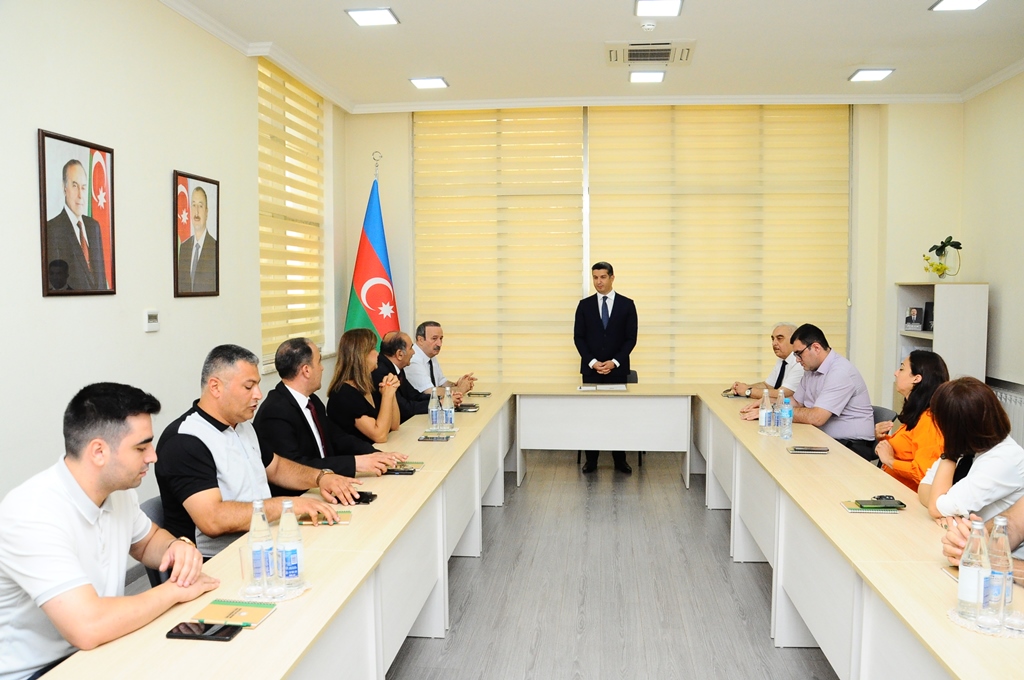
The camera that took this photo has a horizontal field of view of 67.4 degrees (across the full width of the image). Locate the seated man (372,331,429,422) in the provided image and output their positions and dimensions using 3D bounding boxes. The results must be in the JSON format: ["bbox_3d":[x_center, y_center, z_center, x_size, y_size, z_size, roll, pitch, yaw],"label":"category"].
[{"bbox_3d":[-0.683,0.582,5.140,0.700,1.270,0.540,0,4,4],"label":"seated man"}]

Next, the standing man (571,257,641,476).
[{"bbox_3d":[0.795,0.238,6.521,0.560,1.780,0.340,0,4,6],"label":"standing man"}]

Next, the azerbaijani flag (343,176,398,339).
[{"bbox_3d":[-1.244,-0.415,6.812,0.560,2.040,0.400,0,4,6],"label":"azerbaijani flag"}]

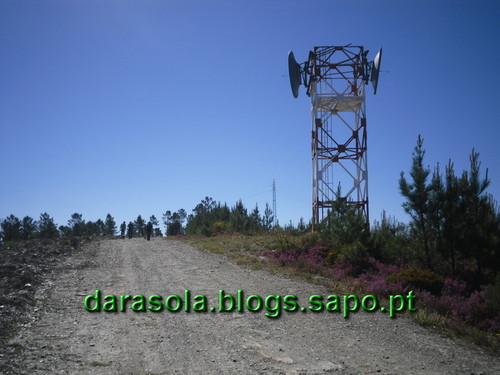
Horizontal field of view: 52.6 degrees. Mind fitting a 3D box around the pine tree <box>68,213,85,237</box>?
[{"bbox_3d":[-23.339,5.078,68.000,2.287,3.296,2.287,0,-9,0],"label":"pine tree"}]

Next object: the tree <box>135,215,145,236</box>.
[{"bbox_3d":[-15.668,5.519,72.000,1.567,3.205,1.567,0,-9,0],"label":"tree"}]

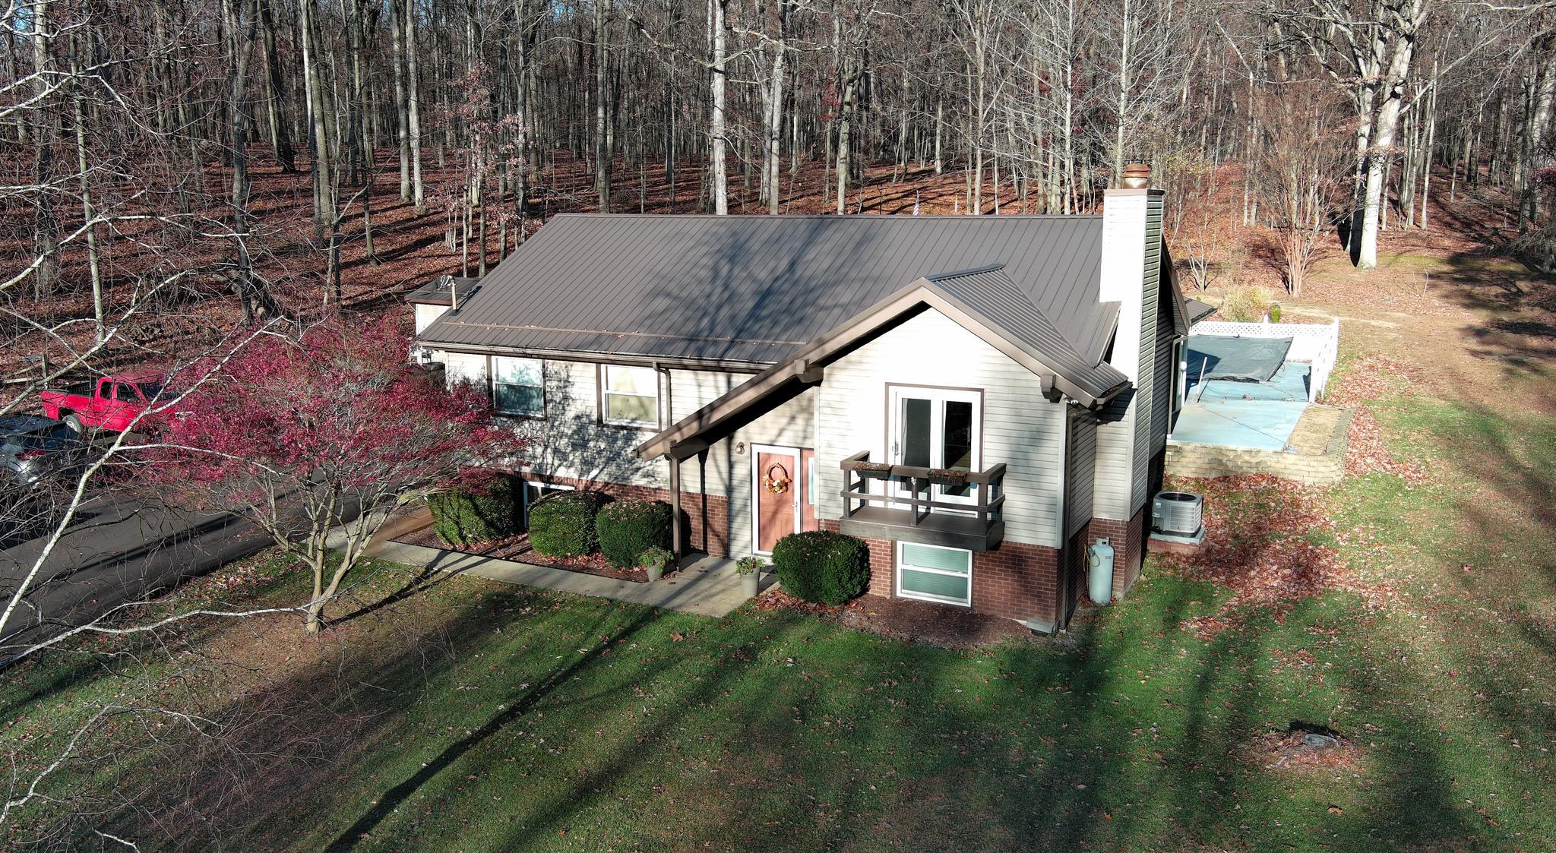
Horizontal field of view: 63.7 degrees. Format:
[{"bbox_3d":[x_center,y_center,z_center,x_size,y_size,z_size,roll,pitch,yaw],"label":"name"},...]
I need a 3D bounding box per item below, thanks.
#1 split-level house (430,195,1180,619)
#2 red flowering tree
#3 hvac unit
[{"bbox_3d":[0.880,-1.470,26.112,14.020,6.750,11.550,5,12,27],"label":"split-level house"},{"bbox_3d":[-7.086,0.954,18.930,5.500,4.500,5.200,5,12,27],"label":"red flowering tree"},{"bbox_3d":[7.613,1.639,23.836,0.810,0.630,0.850,5,12,27],"label":"hvac unit"}]

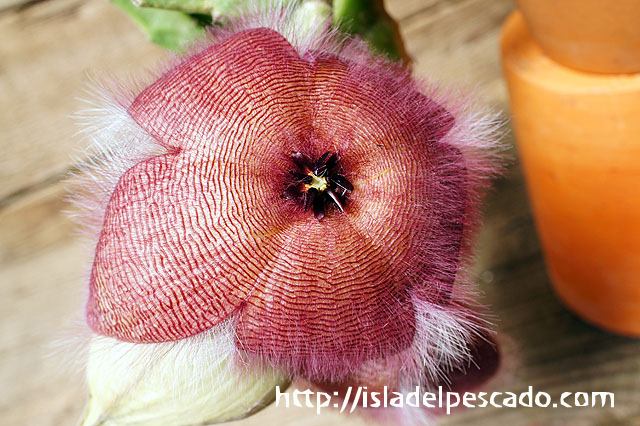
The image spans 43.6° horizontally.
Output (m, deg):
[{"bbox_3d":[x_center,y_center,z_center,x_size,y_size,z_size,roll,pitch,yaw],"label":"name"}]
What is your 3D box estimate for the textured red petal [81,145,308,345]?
[{"bbox_3d":[-0.038,0.009,0.247,0.066,0.055,0.022,-33,7,12],"label":"textured red petal"}]

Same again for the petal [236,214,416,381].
[{"bbox_3d":[0.002,0.026,0.243,0.053,0.051,0.020,-5,24,-10],"label":"petal"}]

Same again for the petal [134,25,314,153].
[{"bbox_3d":[-0.028,-0.036,0.246,0.046,0.020,0.050,43,83,12],"label":"petal"}]

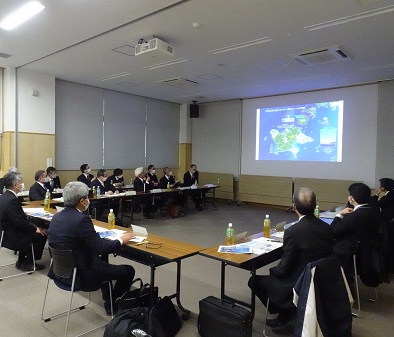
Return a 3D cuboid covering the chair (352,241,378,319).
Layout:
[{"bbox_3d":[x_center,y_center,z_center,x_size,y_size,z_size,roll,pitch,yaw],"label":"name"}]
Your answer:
[{"bbox_3d":[1.590,1.063,3.396,0.520,0.770,0.540,-1,2,-42],"label":"chair"}]

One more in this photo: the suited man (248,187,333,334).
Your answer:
[{"bbox_3d":[0.906,0.814,2.863,0.550,1.280,0.780,0,2,-30],"label":"suited man"}]

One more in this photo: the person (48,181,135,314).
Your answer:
[{"bbox_3d":[-1.017,0.780,3.047,0.780,1.290,0.570,-1,3,-42],"label":"person"}]

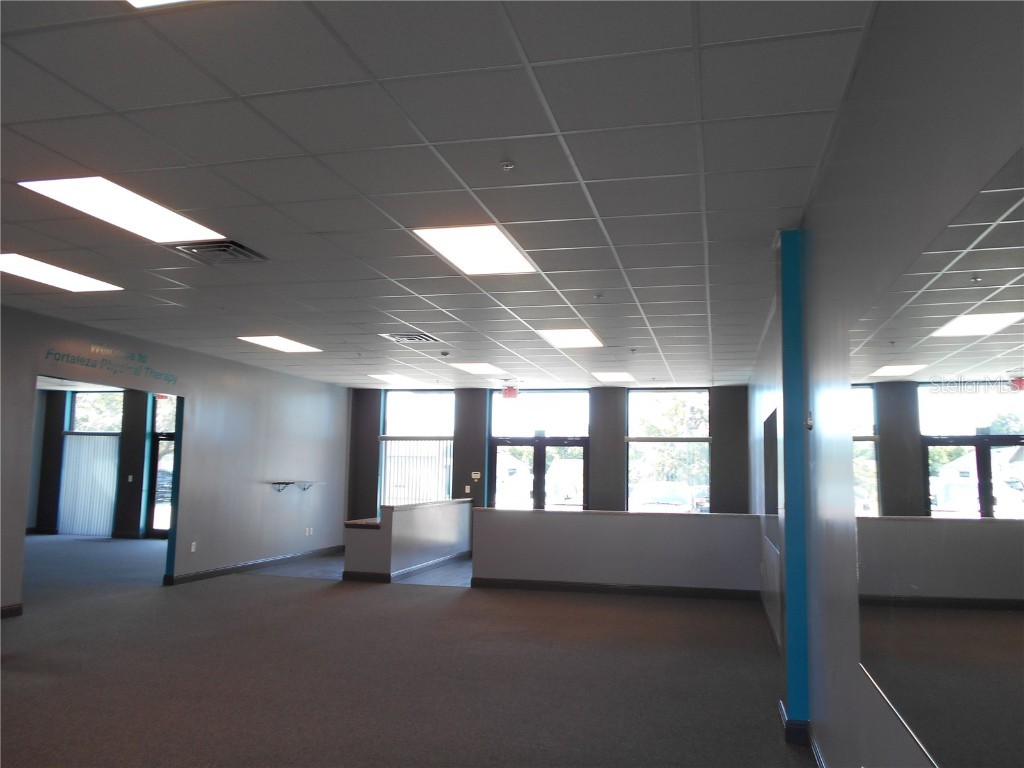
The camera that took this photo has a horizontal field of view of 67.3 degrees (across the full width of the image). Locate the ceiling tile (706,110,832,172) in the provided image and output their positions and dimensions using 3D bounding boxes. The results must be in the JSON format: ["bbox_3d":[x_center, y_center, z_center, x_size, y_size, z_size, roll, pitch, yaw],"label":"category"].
[{"bbox_3d":[1.150,-1.106,3.522,0.521,0.020,0.584,0,-6,15],"label":"ceiling tile"}]

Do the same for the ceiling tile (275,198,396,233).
[{"bbox_3d":[-1.044,-1.025,4.688,0.600,0.020,0.595,0,-6,15],"label":"ceiling tile"}]

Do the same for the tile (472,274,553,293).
[{"bbox_3d":[0.005,-0.829,6.301,0.595,0.020,0.584,0,-6,15],"label":"tile"}]

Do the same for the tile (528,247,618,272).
[{"bbox_3d":[0.449,-0.899,5.565,0.595,0.020,0.584,0,-6,15],"label":"tile"}]

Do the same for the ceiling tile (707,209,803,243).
[{"bbox_3d":[1.450,-0.966,4.670,0.536,0.020,0.610,0,-6,15],"label":"ceiling tile"}]

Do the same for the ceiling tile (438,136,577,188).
[{"bbox_3d":[-0.005,-1.099,3.822,0.595,0.020,0.584,0,-6,15],"label":"ceiling tile"}]

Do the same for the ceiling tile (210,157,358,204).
[{"bbox_3d":[-1.197,-1.092,4.113,0.600,0.020,0.595,0,-6,15],"label":"ceiling tile"}]

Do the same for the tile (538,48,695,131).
[{"bbox_3d":[0.430,-1.160,3.059,0.605,0.020,0.605,0,-6,15],"label":"tile"}]

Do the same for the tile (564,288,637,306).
[{"bbox_3d":[0.759,-0.758,6.681,0.605,0.020,0.605,0,-6,15],"label":"tile"}]

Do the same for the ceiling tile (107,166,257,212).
[{"bbox_3d":[-1.791,-1.089,4.286,0.595,0.020,0.584,0,-6,15],"label":"ceiling tile"}]

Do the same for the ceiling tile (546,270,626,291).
[{"bbox_3d":[0.606,-0.825,6.103,0.605,0.020,0.605,0,-6,15],"label":"ceiling tile"}]

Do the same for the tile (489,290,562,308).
[{"bbox_3d":[0.170,-0.756,6.837,0.605,0.020,0.605,0,-6,15],"label":"tile"}]

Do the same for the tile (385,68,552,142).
[{"bbox_3d":[-0.161,-1.158,3.217,0.610,0.020,0.610,0,-6,15],"label":"tile"}]

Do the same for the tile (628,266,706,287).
[{"bbox_3d":[1.208,-0.832,5.988,0.610,0.020,0.610,0,-6,15],"label":"tile"}]

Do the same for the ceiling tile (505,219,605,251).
[{"bbox_3d":[0.297,-0.961,4.947,0.600,0.020,0.595,0,-6,15],"label":"ceiling tile"}]

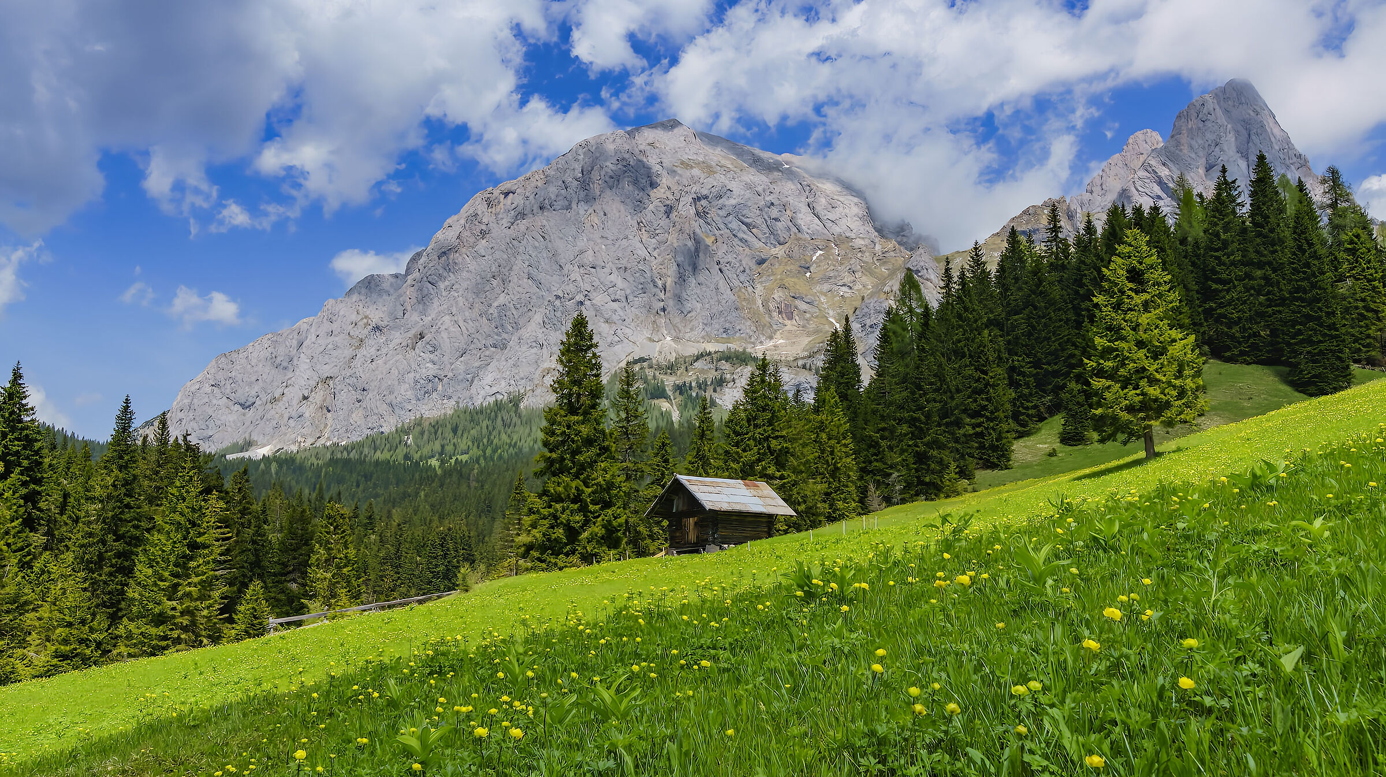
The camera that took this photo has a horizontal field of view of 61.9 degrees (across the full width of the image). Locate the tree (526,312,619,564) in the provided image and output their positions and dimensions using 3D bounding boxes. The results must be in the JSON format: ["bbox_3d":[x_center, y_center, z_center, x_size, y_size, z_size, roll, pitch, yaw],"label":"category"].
[{"bbox_3d":[-6.407,2.669,64.169,5.170,14.170,5.170,0,-9,0],"label":"tree"}]

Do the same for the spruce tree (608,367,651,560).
[{"bbox_3d":[-4.042,4.343,70.000,2.760,12.110,2.760,0,-9,0],"label":"spruce tree"}]

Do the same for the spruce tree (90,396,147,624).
[{"bbox_3d":[-35.640,7.695,72.201,3.790,14.560,3.790,0,-9,0],"label":"spruce tree"}]

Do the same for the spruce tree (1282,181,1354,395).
[{"bbox_3d":[45.087,-7.514,84.329,5.060,16.110,5.060,0,-9,0],"label":"spruce tree"}]

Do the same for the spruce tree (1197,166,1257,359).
[{"bbox_3d":[50.830,-12.099,110.000,5.670,19.090,5.670,0,-10,0],"label":"spruce tree"}]

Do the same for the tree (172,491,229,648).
[{"bbox_3d":[-34.118,12.535,80.000,3.970,10.890,3.970,0,-10,0],"label":"tree"}]

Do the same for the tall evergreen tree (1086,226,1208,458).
[{"bbox_3d":[21.626,-2.313,55.000,5.770,11.220,5.770,0,-10,0],"label":"tall evergreen tree"}]

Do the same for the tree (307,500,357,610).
[{"bbox_3d":[-28.758,13.374,92.000,3.970,8.880,3.970,0,-10,0],"label":"tree"}]

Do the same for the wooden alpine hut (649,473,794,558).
[{"bbox_3d":[1.695,7.482,67.156,6.990,4.480,5.540,8,-13,-39],"label":"wooden alpine hut"}]

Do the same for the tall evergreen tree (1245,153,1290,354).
[{"bbox_3d":[47.032,-10.892,94.465,4.250,17.760,4.250,0,-9,0],"label":"tall evergreen tree"}]

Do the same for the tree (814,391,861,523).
[{"bbox_3d":[8.259,3.925,67.662,2.920,8.020,2.920,0,-9,0],"label":"tree"}]

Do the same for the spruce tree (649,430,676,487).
[{"bbox_3d":[-2.165,7.171,84.000,2.520,8.190,2.520,0,-10,0],"label":"spruce tree"}]

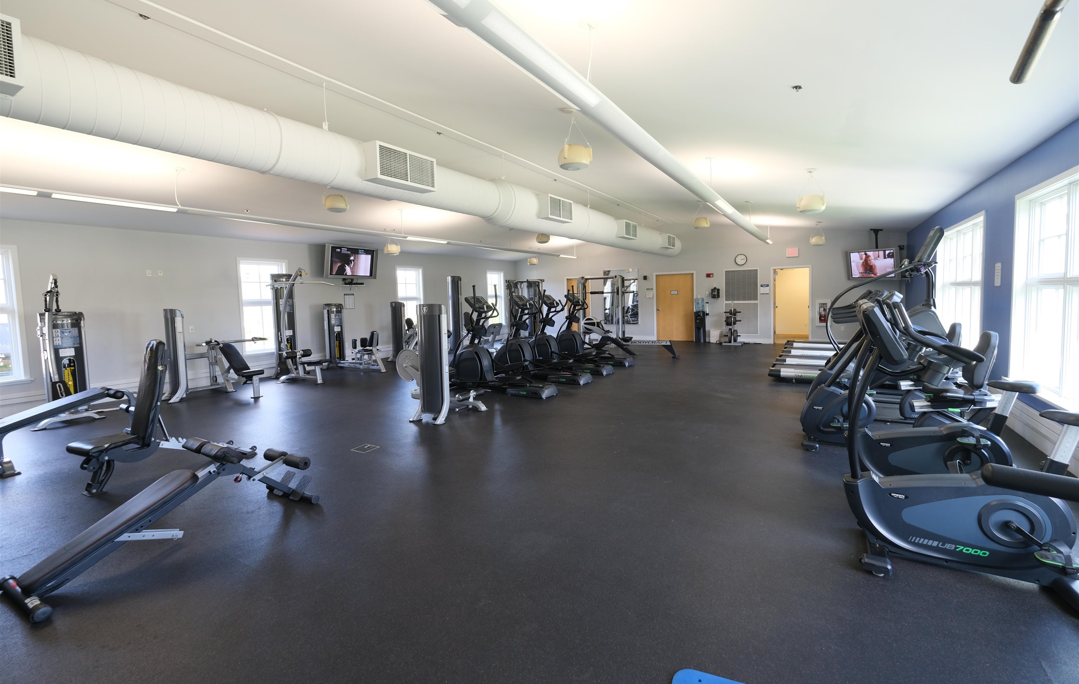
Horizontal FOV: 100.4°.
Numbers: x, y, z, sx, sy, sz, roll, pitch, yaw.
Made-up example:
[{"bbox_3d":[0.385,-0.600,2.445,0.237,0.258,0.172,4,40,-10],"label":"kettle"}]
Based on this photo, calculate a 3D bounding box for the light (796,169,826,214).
[{"bbox_3d":[3.745,-2.084,6.223,0.360,0.610,0.360,2,6,32],"label":"light"}]

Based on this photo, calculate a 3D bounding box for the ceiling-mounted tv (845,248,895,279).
[{"bbox_3d":[8.242,-1.894,11.077,0.130,0.730,1.320,-12,8,-15],"label":"ceiling-mounted tv"}]

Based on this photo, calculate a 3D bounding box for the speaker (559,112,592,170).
[{"bbox_3d":[0.375,-2.109,4.716,0.340,0.530,0.340,-2,5,0],"label":"speaker"}]

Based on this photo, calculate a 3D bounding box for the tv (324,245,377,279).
[{"bbox_3d":[-4.483,-1.891,10.725,0.130,0.750,1.450,14,13,29],"label":"tv"}]

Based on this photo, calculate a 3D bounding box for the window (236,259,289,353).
[{"bbox_3d":[-5.978,-0.804,9.889,0.120,2.010,1.050,1,6,32],"label":"window"}]

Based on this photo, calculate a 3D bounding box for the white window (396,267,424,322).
[{"bbox_3d":[-3.725,-1.184,13.088,0.130,1.971,1.014,2,6,32],"label":"white window"}]

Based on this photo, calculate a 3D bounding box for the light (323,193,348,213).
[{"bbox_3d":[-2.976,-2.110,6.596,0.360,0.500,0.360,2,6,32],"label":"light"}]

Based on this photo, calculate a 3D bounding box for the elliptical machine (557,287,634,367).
[{"bbox_3d":[1.110,-0.374,10.063,1.950,1.740,0.700,2,6,32],"label":"elliptical machine"}]

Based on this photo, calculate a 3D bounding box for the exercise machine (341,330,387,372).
[{"bbox_3d":[-4.054,0.191,10.590,1.400,0.920,0.680,1,6,32],"label":"exercise machine"}]

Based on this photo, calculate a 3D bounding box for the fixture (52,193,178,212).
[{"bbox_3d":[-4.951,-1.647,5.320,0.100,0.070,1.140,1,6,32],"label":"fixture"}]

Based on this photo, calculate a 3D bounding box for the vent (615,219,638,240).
[{"bbox_3d":[1.953,-2.484,10.053,0.220,0.345,0.810,1,6,32],"label":"vent"}]

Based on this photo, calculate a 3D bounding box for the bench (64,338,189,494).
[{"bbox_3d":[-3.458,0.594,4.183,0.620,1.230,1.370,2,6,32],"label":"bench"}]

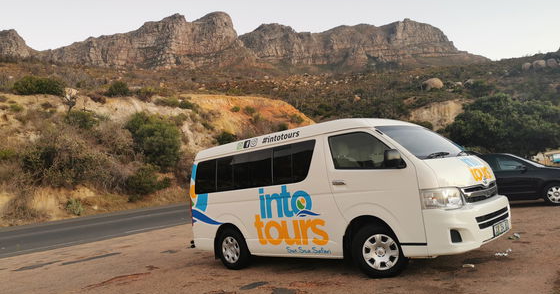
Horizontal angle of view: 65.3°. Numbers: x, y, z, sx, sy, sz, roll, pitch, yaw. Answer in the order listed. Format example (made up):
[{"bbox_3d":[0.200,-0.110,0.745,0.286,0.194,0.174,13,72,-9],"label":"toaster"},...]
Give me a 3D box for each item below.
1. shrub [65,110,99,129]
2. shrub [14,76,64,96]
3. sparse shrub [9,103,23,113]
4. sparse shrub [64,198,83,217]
[{"bbox_3d":[-13.179,-1.826,29.000,2.190,1.290,1.640,-2,-3,0],"label":"shrub"},{"bbox_3d":[-19.351,-4.928,35.000,4.040,1.550,2.630,-2,-3,0],"label":"shrub"},{"bbox_3d":[-15.744,-2.262,26.000,0.833,0.655,0.792,0,-3,-31],"label":"sparse shrub"},{"bbox_3d":[-9.645,2.792,20.500,0.910,0.820,0.860,-2,-3,0],"label":"sparse shrub"}]

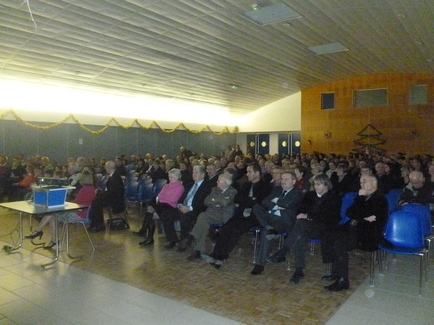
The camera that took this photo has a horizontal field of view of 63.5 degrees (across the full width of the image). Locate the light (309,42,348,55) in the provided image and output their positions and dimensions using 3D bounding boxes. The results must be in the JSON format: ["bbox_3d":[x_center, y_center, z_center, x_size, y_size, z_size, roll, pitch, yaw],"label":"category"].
[{"bbox_3d":[3.823,-3.939,12.115,1.140,0.080,1.110,2,3,38],"label":"light"}]

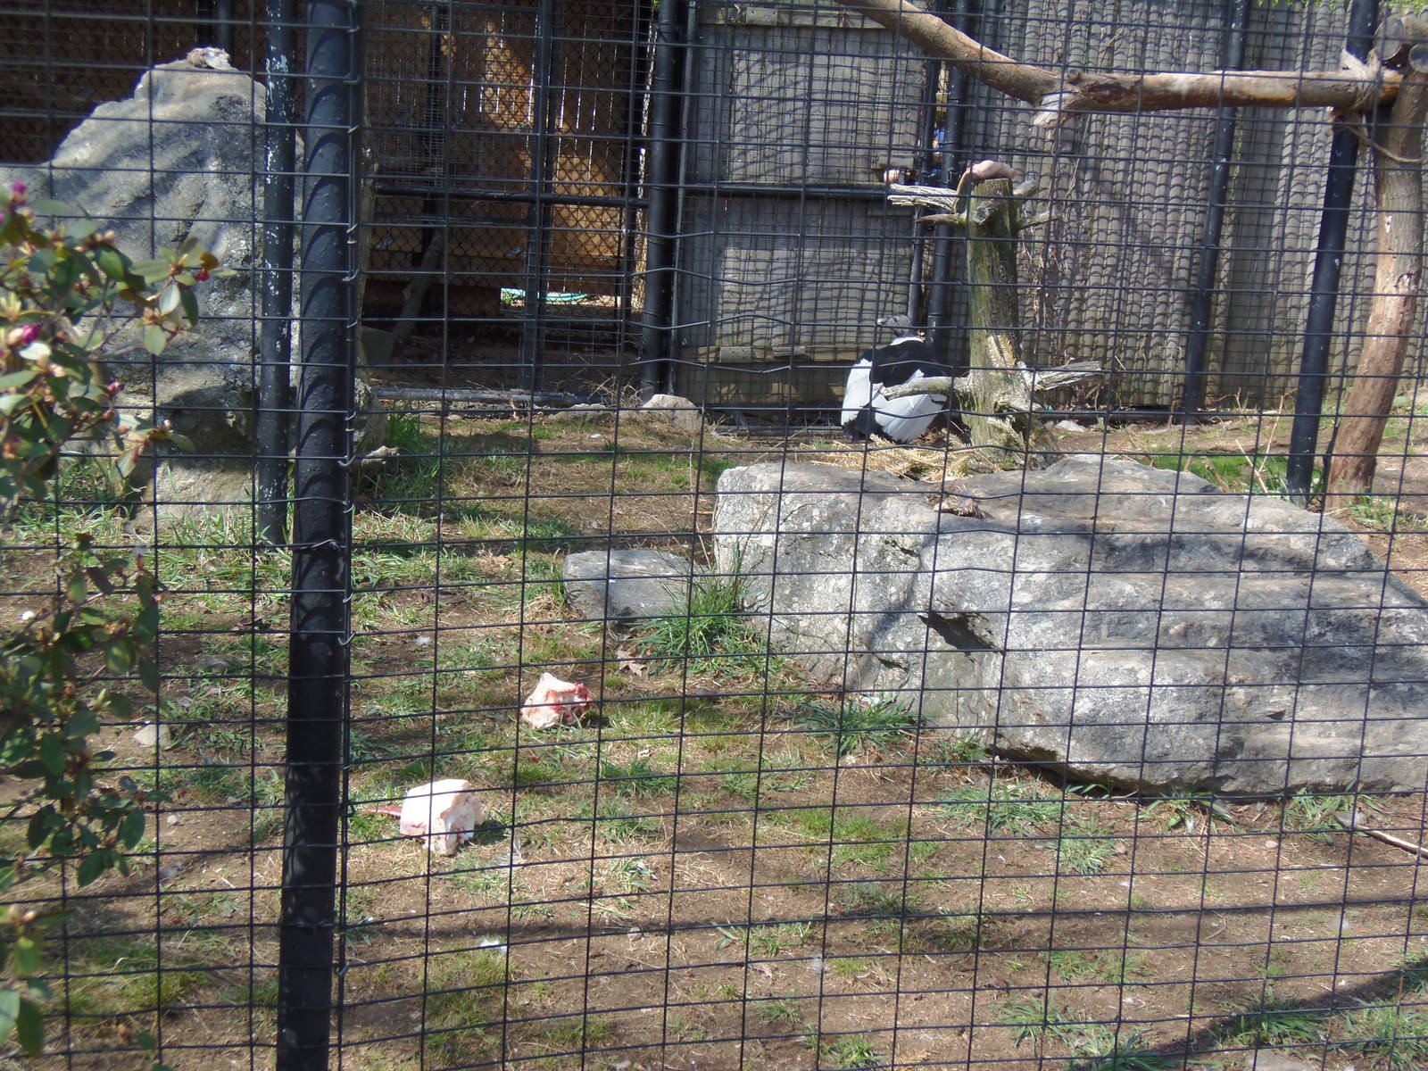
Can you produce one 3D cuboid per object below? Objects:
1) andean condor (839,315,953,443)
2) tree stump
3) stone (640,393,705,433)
[{"bbox_3d":[0.845,-0.735,9.247,0.450,0.560,0.620,10,14,27],"label":"andean condor"},{"bbox_3d":[1.189,-0.931,8.739,0.860,1.200,0.600,3,12,0],"label":"tree stump"},{"bbox_3d":[-0.188,-0.556,9.065,0.285,0.170,0.220,3,12,0],"label":"stone"}]

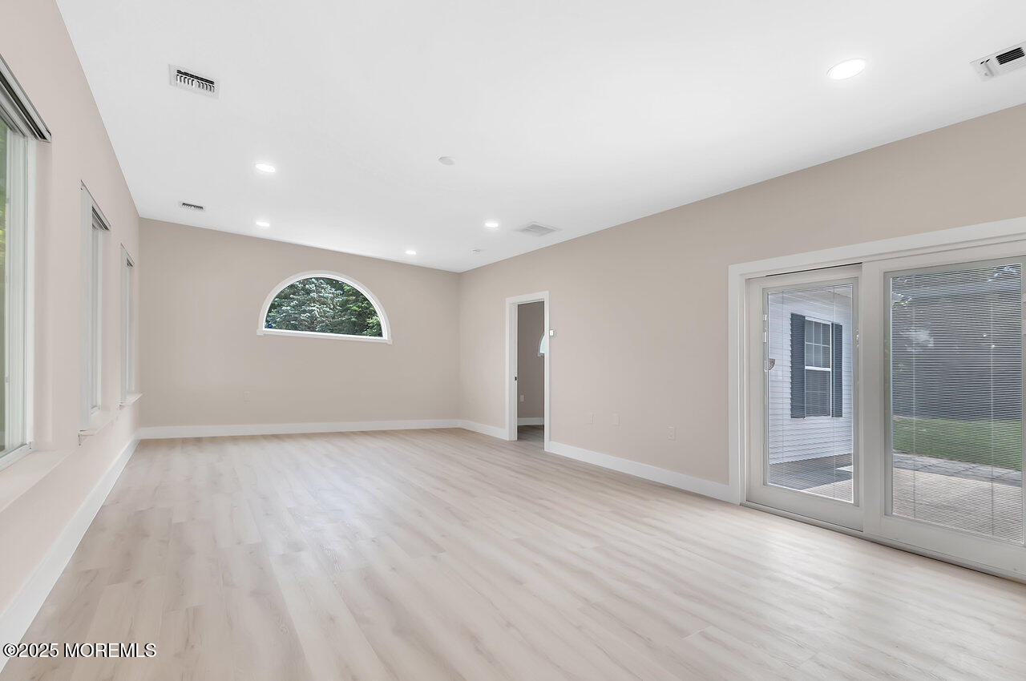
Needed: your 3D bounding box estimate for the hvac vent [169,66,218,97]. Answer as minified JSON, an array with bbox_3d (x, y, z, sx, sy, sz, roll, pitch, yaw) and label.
[{"bbox_3d":[-1.920,-1.556,2.570,0.240,0.030,0.230,2,-2,-37],"label":"hvac vent"}]

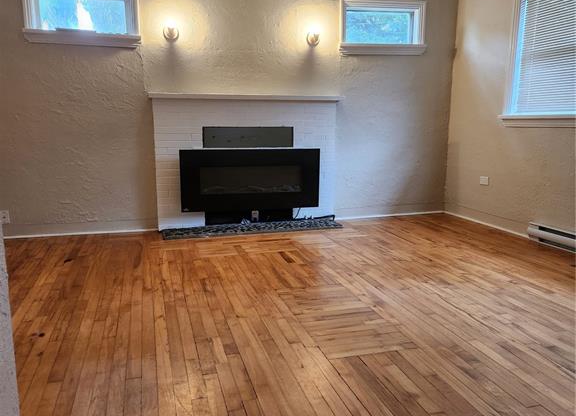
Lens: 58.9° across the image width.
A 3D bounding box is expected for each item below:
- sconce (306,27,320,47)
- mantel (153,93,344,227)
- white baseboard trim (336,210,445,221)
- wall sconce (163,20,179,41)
[{"bbox_3d":[0.227,-1.529,4.551,0.120,0.170,0.105,-3,11,-15],"label":"sconce"},{"bbox_3d":[-0.344,-0.407,4.621,1.706,1.191,0.156,-3,11,-15],"label":"mantel"},{"bbox_3d":[1.055,0.076,5.194,1.253,0.031,0.022,-3,11,-15],"label":"white baseboard trim"},{"bbox_3d":[-0.975,-1.473,4.235,0.120,0.170,0.105,-3,11,-15],"label":"wall sconce"}]

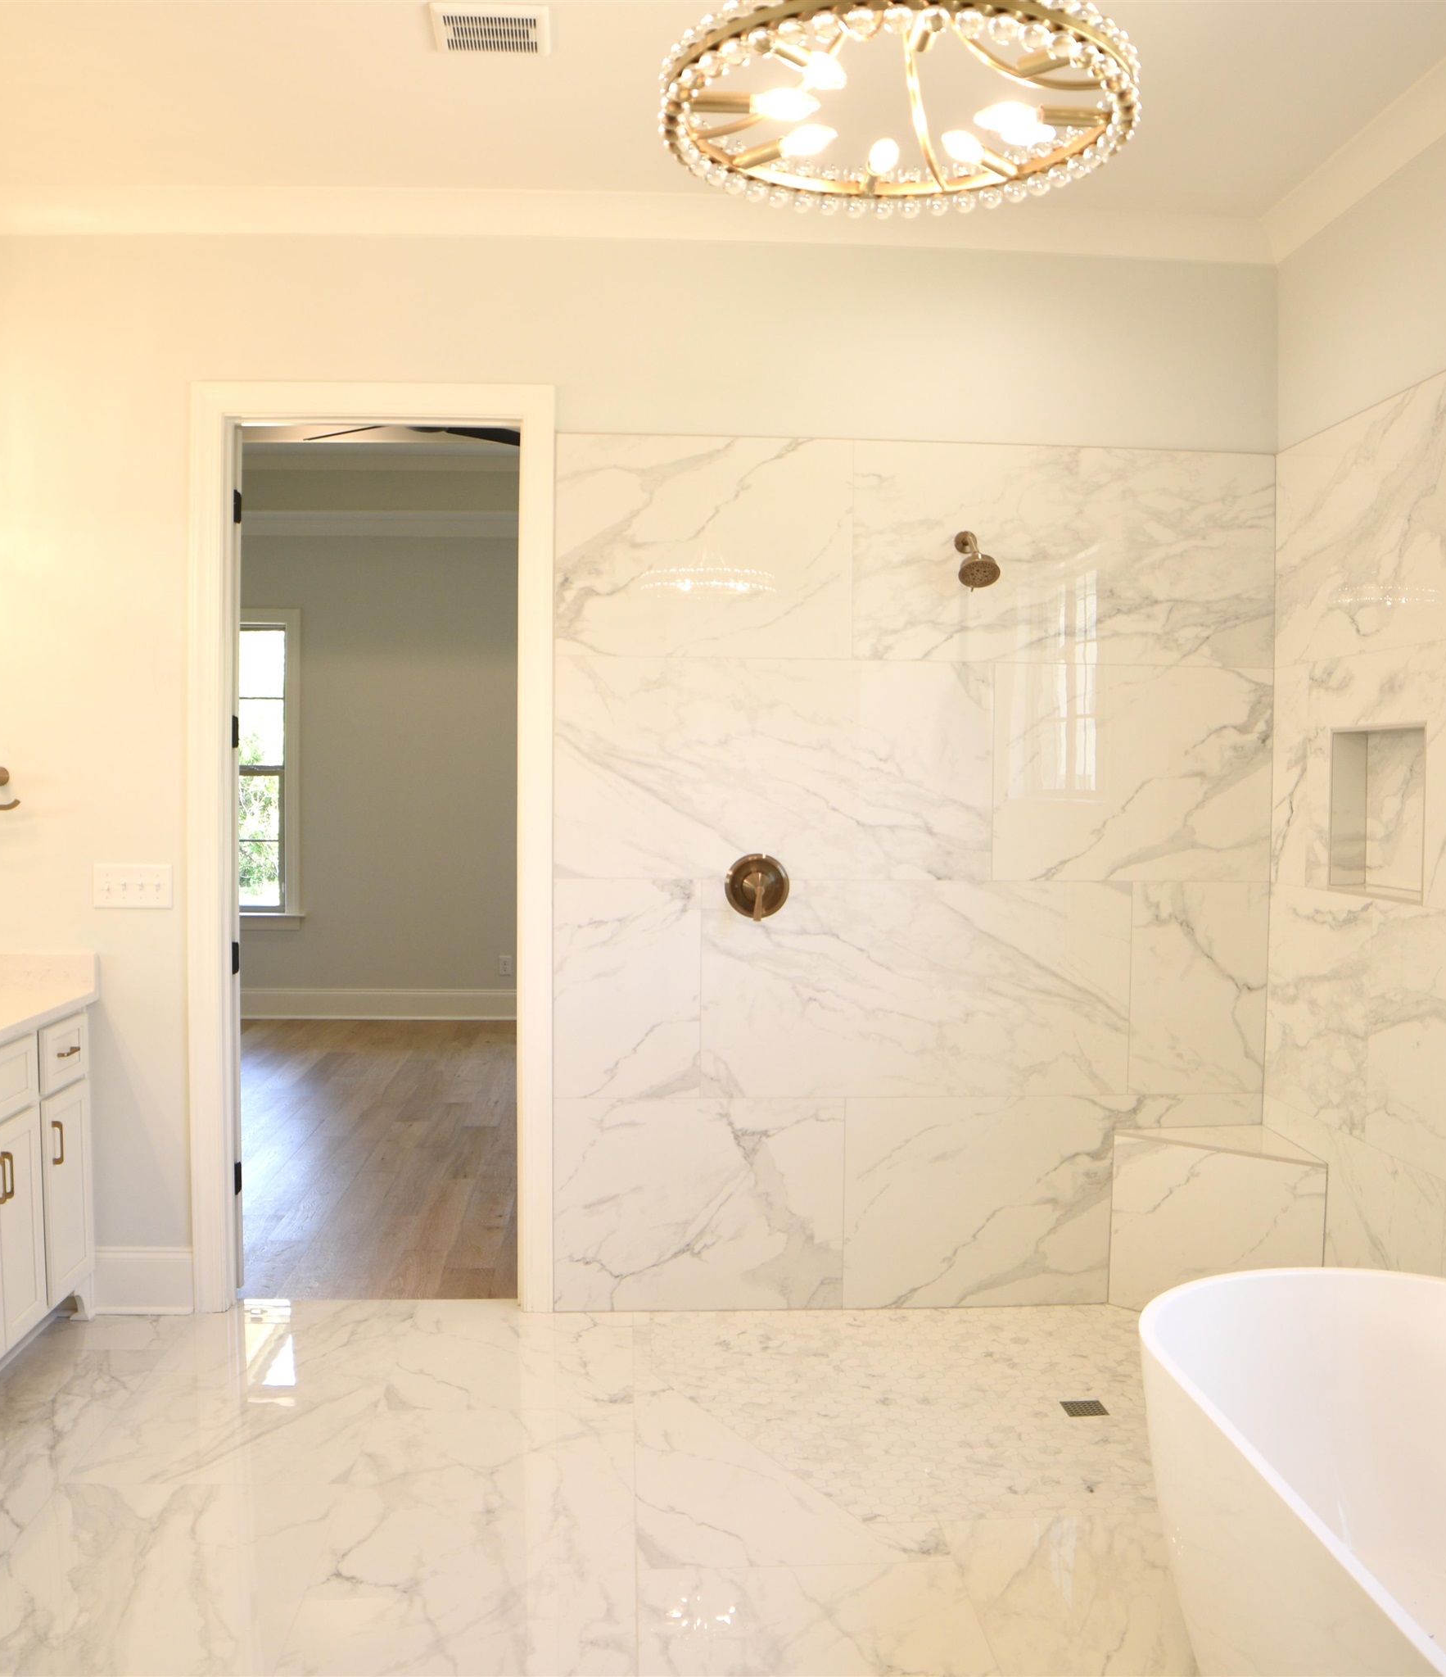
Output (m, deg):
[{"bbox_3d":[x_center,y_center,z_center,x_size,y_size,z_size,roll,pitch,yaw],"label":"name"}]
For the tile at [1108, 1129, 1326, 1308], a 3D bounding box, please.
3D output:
[{"bbox_3d":[1.337,1.091,3.990,0.590,0.504,0.012,2,2,40],"label":"tile"}]

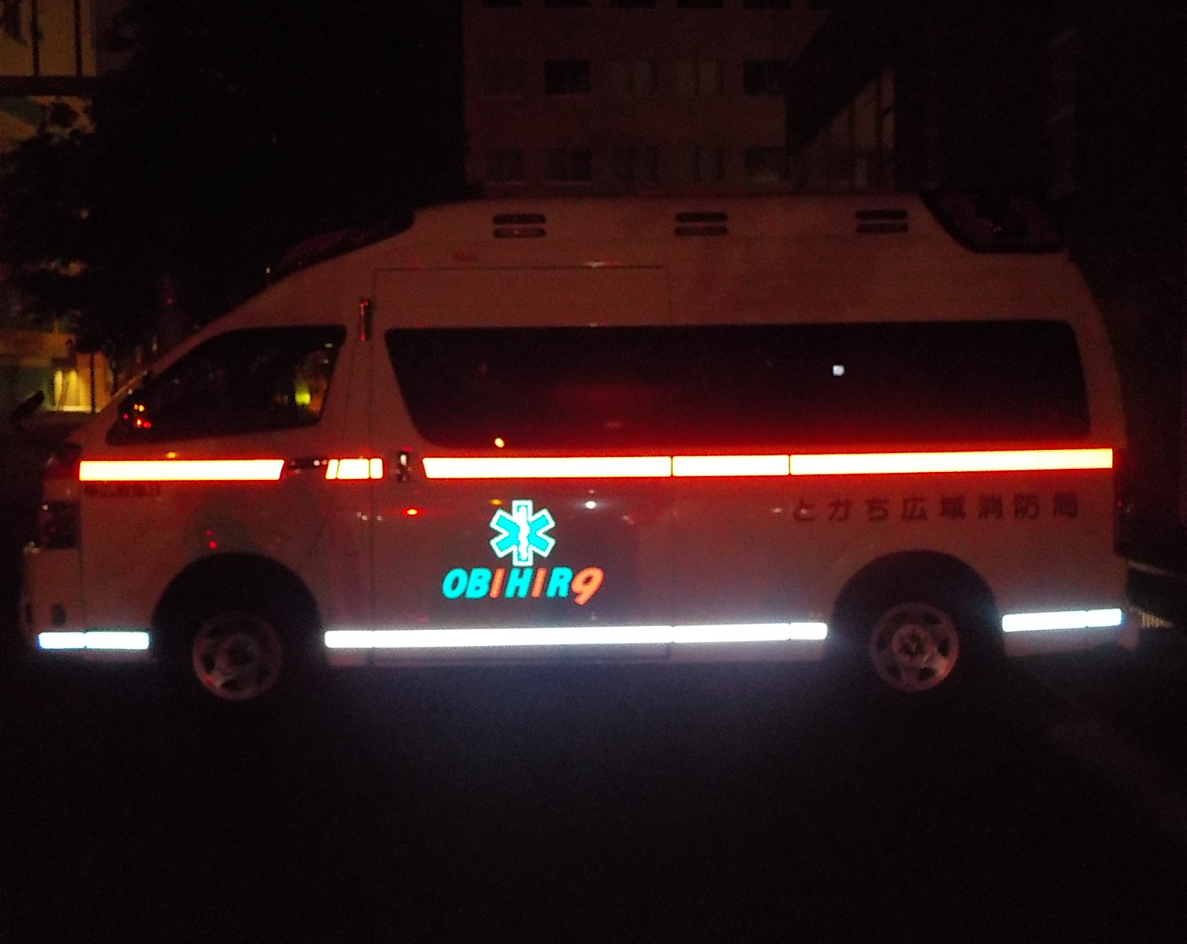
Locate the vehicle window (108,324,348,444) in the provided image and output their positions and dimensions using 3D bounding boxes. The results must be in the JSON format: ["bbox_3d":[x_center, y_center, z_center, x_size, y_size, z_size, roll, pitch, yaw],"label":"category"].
[{"bbox_3d":[-1.665,-0.393,4.958,1.080,0.530,0.080,-1,-2,2],"label":"vehicle window"}]

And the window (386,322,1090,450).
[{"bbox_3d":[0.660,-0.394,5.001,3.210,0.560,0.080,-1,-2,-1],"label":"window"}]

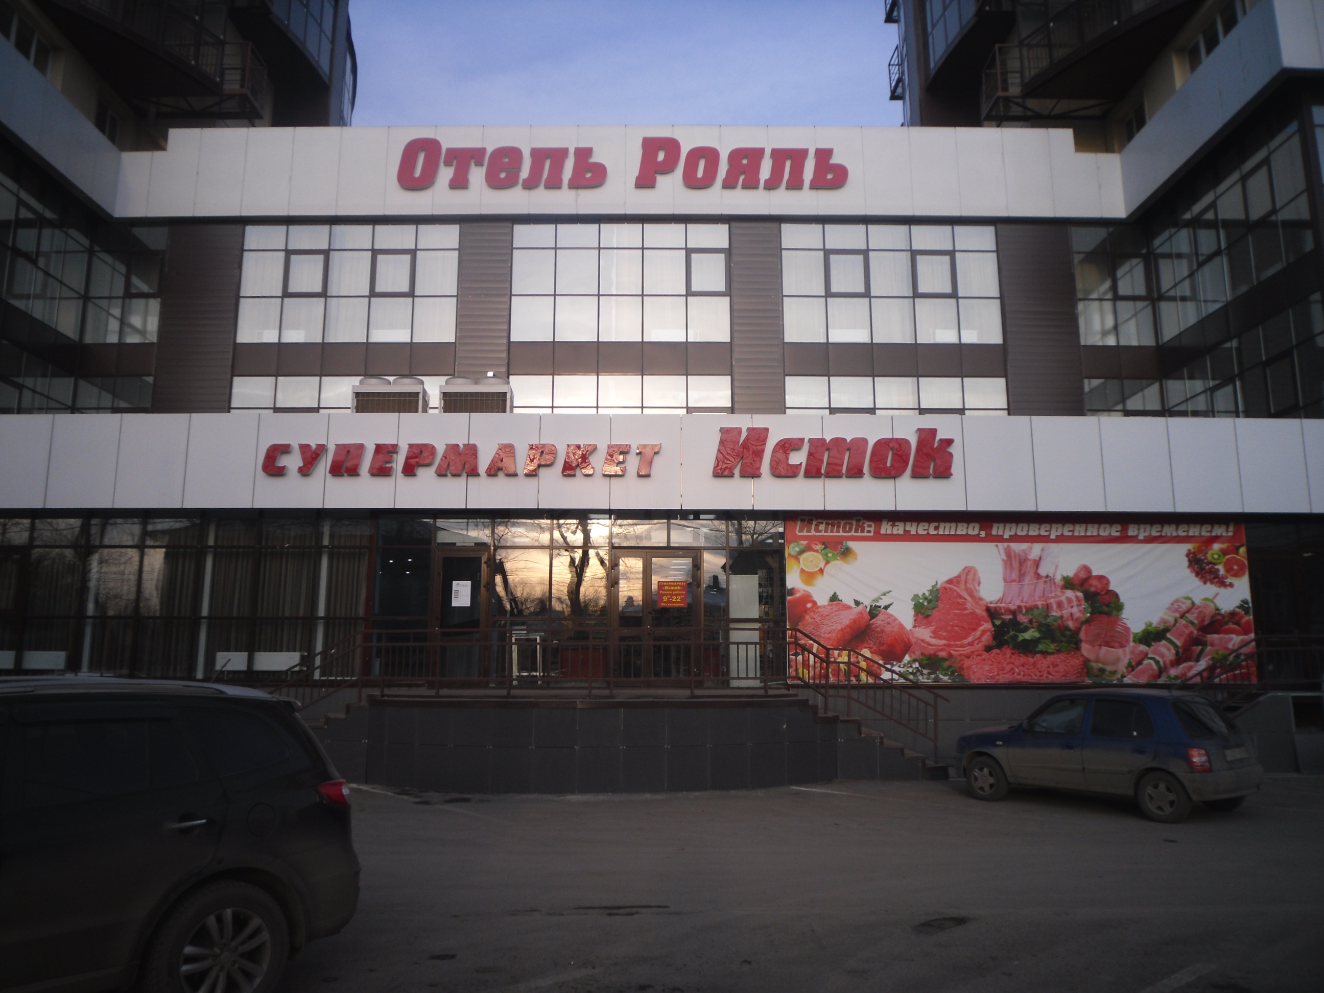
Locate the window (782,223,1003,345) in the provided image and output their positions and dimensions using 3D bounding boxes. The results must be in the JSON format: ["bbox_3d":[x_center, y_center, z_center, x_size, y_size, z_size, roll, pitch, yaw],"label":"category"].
[{"bbox_3d":[5.173,-4.797,24.142,4.911,2.848,0.130,0,-9,0],"label":"window"}]

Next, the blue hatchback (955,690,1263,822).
[{"bbox_3d":[5.380,3.067,13.235,1.580,1.430,3.650,6,-11,-33],"label":"blue hatchback"}]

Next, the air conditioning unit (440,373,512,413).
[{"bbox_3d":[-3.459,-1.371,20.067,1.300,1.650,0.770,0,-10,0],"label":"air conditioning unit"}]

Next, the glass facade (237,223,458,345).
[{"bbox_3d":[-6.868,-4.662,23.458,4.796,2.786,0.199,0,-10,0],"label":"glass facade"}]

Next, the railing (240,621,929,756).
[{"bbox_3d":[-1.025,2.872,15.322,10.643,1.891,1.881,0,-10,0],"label":"railing"}]

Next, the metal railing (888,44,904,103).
[{"bbox_3d":[8.195,-14.514,36.750,0.510,1.350,1.150,0,-10,0],"label":"metal railing"}]

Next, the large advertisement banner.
[{"bbox_3d":[5.864,1.707,17.514,7.633,2.683,0.059,0,-10,0],"label":"large advertisement banner"}]

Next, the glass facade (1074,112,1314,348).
[{"bbox_3d":[10.085,-5.027,21.047,1.970,2.806,5.075,0,-10,0],"label":"glass facade"}]

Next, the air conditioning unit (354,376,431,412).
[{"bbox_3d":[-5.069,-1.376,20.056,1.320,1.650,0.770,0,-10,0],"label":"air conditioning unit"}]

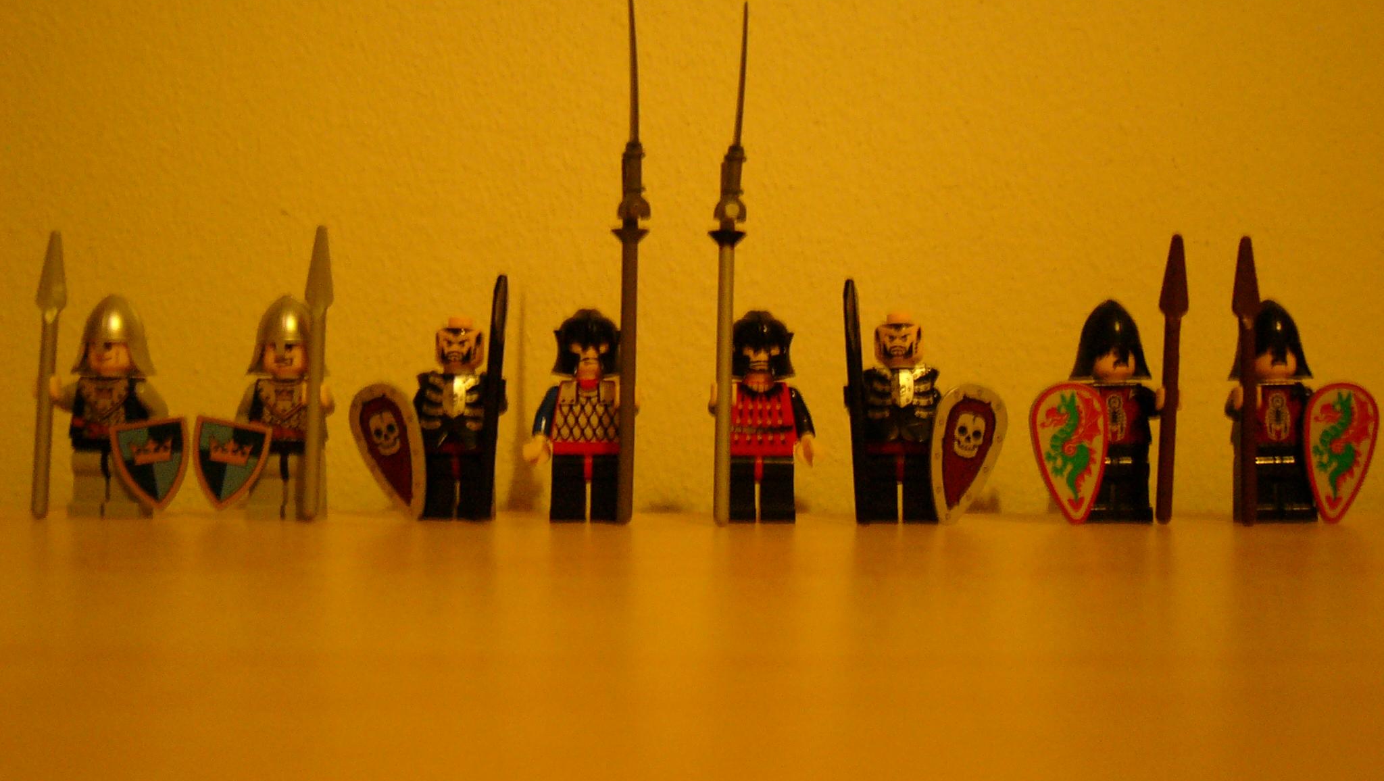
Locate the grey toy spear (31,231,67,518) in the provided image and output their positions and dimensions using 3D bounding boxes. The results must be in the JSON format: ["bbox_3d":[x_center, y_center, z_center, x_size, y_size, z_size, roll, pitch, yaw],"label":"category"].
[{"bbox_3d":[-0.133,-0.003,0.288,0.006,0.060,0.005,2,-3,0],"label":"grey toy spear"}]

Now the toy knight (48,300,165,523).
[{"bbox_3d":[-0.117,0.003,0.280,0.022,0.045,0.018,0,0,0],"label":"toy knight"}]

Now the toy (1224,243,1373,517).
[{"bbox_3d":[0.123,-0.002,0.289,0.030,0.059,0.022,0,0,2],"label":"toy"}]

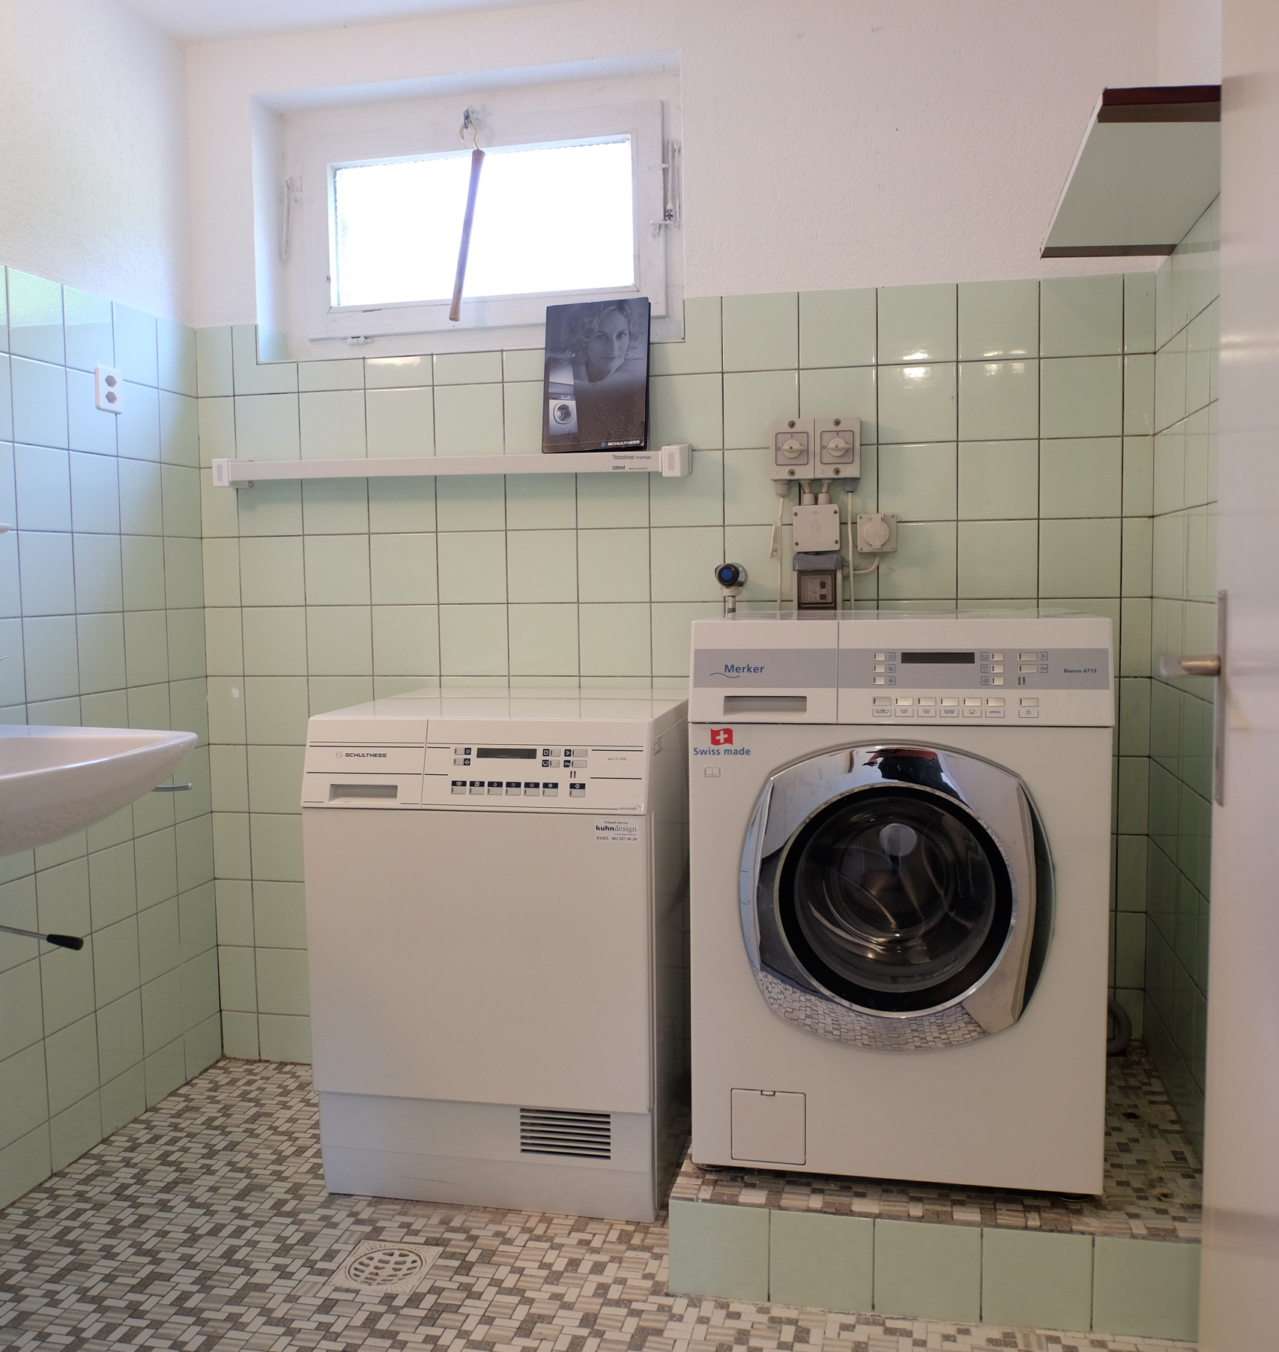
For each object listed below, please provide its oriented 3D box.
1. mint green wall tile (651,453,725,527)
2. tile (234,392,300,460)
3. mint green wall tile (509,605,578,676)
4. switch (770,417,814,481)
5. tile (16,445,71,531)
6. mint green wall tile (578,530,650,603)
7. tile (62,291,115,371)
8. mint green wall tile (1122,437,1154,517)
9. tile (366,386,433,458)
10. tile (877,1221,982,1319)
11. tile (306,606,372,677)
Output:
[{"bbox_3d":[0.095,-0.374,2.570,0.149,0.149,0.008,0,5,12],"label":"mint green wall tile"},{"bbox_3d":[-0.789,-0.521,2.721,0.148,0.148,0.010,0,5,11],"label":"tile"},{"bbox_3d":[-0.199,-0.075,2.691,0.150,0.150,0.010,0,4,12],"label":"mint green wall tile"},{"bbox_3d":[0.299,-0.434,2.474,0.083,0.110,0.088,0,5,12],"label":"switch"},{"bbox_3d":[-1.061,-0.332,2.271,0.010,0.150,0.148,0,5,12],"label":"tile"},{"bbox_3d":[-0.051,-0.224,2.612,0.149,0.149,0.008,0,5,12],"label":"mint green wall tile"},{"bbox_3d":[-1.030,-0.639,2.378,0.008,0.143,0.148,0,5,11],"label":"tile"},{"bbox_3d":[0.935,-0.373,2.397,0.052,0.149,0.010,0,4,12],"label":"mint green wall tile"},{"bbox_3d":[-0.505,-0.533,2.717,0.150,0.150,0.010,0,4,12],"label":"tile"},{"bbox_3d":[0.415,0.854,1.843,0.149,0.139,0.010,0,4,11],"label":"tile"},{"bbox_3d":[-0.640,-0.074,2.745,0.149,0.149,0.008,0,5,12],"label":"tile"}]

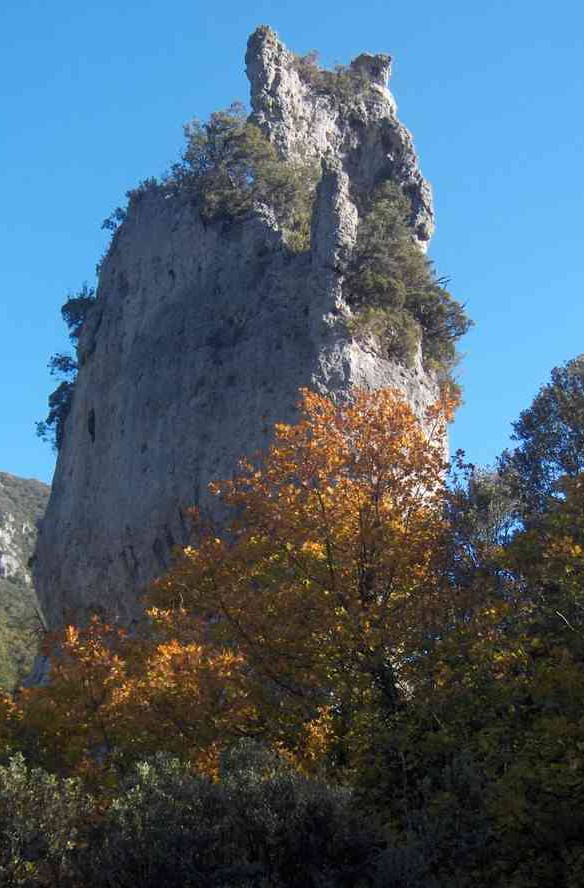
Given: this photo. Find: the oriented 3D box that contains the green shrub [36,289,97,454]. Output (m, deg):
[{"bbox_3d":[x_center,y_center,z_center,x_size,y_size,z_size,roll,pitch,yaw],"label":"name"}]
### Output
[{"bbox_3d":[-8.949,-2.959,56.000,1.766,6.444,2.600,0,-12,0],"label":"green shrub"}]

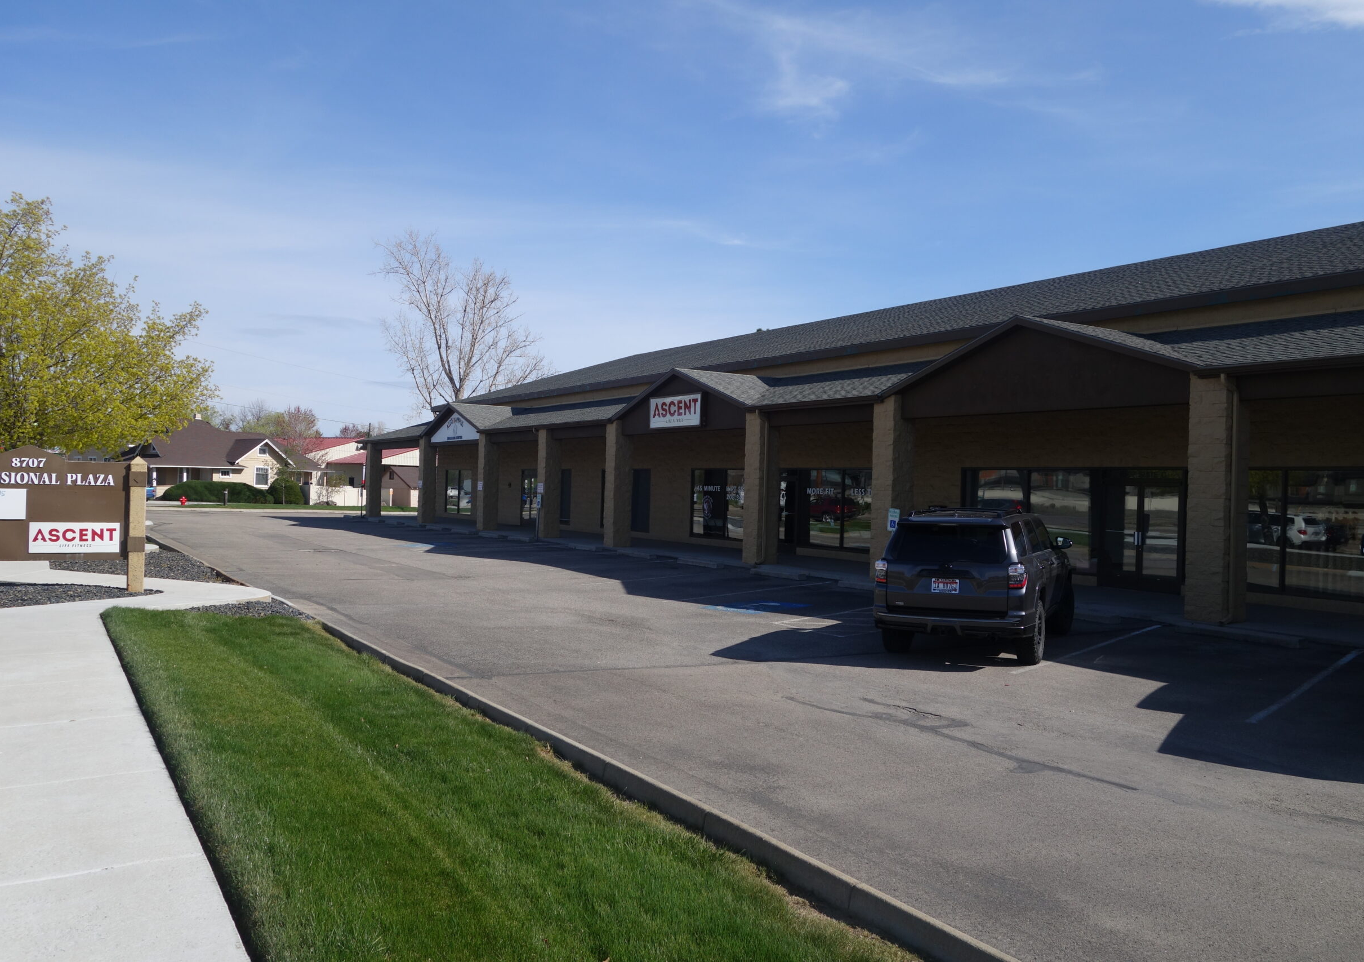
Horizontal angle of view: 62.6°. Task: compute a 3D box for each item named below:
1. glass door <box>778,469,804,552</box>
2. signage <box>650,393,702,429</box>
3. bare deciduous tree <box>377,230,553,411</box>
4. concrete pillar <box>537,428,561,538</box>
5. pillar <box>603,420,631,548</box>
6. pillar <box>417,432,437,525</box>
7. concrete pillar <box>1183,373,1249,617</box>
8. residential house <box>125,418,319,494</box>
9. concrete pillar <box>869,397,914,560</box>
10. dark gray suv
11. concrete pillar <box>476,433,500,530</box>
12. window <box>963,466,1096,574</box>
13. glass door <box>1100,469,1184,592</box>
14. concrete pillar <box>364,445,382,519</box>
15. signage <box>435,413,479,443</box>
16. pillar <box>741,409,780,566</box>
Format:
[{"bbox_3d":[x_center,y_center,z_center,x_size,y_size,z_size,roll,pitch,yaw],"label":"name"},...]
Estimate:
[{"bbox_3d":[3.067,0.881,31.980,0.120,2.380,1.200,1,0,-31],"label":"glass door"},{"bbox_3d":[-0.134,-1.885,30.691,0.180,0.900,2.750,1,0,-31],"label":"signage"},{"bbox_3d":[-14.653,-7.312,75.000,11.300,18.700,11.800,1,0,-31],"label":"bare deciduous tree"},{"bbox_3d":[-4.484,0.093,38.120,0.603,3.678,0.608,1,0,-31],"label":"concrete pillar"},{"bbox_3d":[-1.899,0.129,33.763,0.603,3.678,0.608,1,0,-31],"label":"pillar"},{"bbox_3d":[-11.243,-0.047,49.448,0.610,3.780,0.610,1,0,-31],"label":"pillar"},{"bbox_3d":[8.138,0.262,17.021,0.610,3.700,0.610,1,0,-31],"label":"concrete pillar"},{"bbox_3d":[-38.888,-1.858,95.000,14.500,7.100,11.500,1,0,-38],"label":"residential house"},{"bbox_3d":[4.401,0.185,23.297,0.610,3.750,0.610,1,0,-31],"label":"concrete pillar"},{"bbox_3d":[4.070,1.300,15.101,1.960,1.820,4.830,1,0,26],"label":"dark gray suv"},{"bbox_3d":[-7.424,0.053,43.073,0.603,3.678,0.608,1,0,-31],"label":"concrete pillar"},{"bbox_3d":[7.521,0.834,24.506,0.130,2.180,3.750,1,0,-31],"label":"window"},{"bbox_3d":[9.007,0.959,22.005,0.130,2.390,1.890,1,0,-31],"label":"glass door"},{"bbox_3d":[-15.566,-0.060,56.796,0.603,3.678,0.608,1,0,-31],"label":"concrete pillar"},{"bbox_3d":[-9.350,-2.186,46.226,0.100,1.220,6.100,1,0,-31],"label":"signage"},{"bbox_3d":[1.942,0.182,27.291,0.603,3.678,0.608,1,0,-31],"label":"pillar"}]

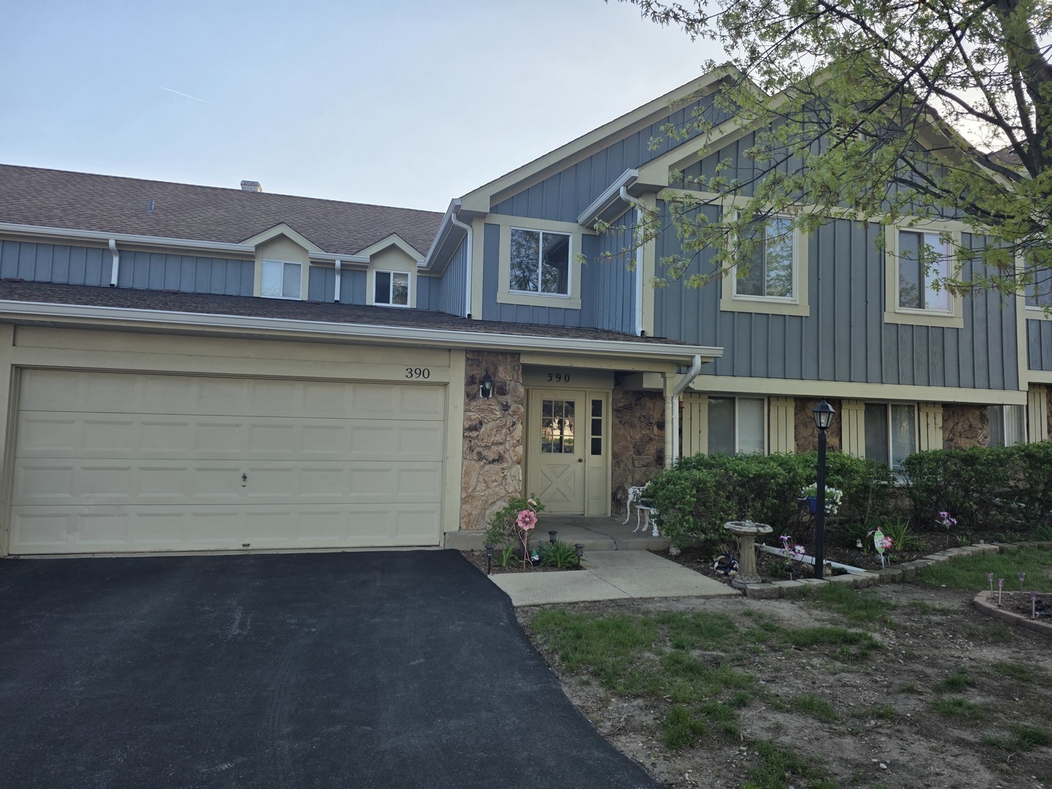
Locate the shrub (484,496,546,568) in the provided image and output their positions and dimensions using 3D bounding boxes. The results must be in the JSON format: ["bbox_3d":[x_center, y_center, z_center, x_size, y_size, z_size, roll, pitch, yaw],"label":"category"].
[{"bbox_3d":[-0.130,1.479,7.787,0.660,0.760,0.600,1,-4,0],"label":"shrub"}]

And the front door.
[{"bbox_3d":[0.510,0.925,11.357,0.920,1.990,0.060,2,-4,-14],"label":"front door"}]

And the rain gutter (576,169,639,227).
[{"bbox_3d":[1.329,-3.232,11.640,0.140,0.120,2.450,2,-4,-15],"label":"rain gutter"}]

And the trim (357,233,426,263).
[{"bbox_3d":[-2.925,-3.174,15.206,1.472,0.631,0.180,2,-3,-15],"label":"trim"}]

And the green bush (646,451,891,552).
[{"bbox_3d":[3.353,1.450,9.732,3.550,1.150,1.500,2,-4,-14],"label":"green bush"}]

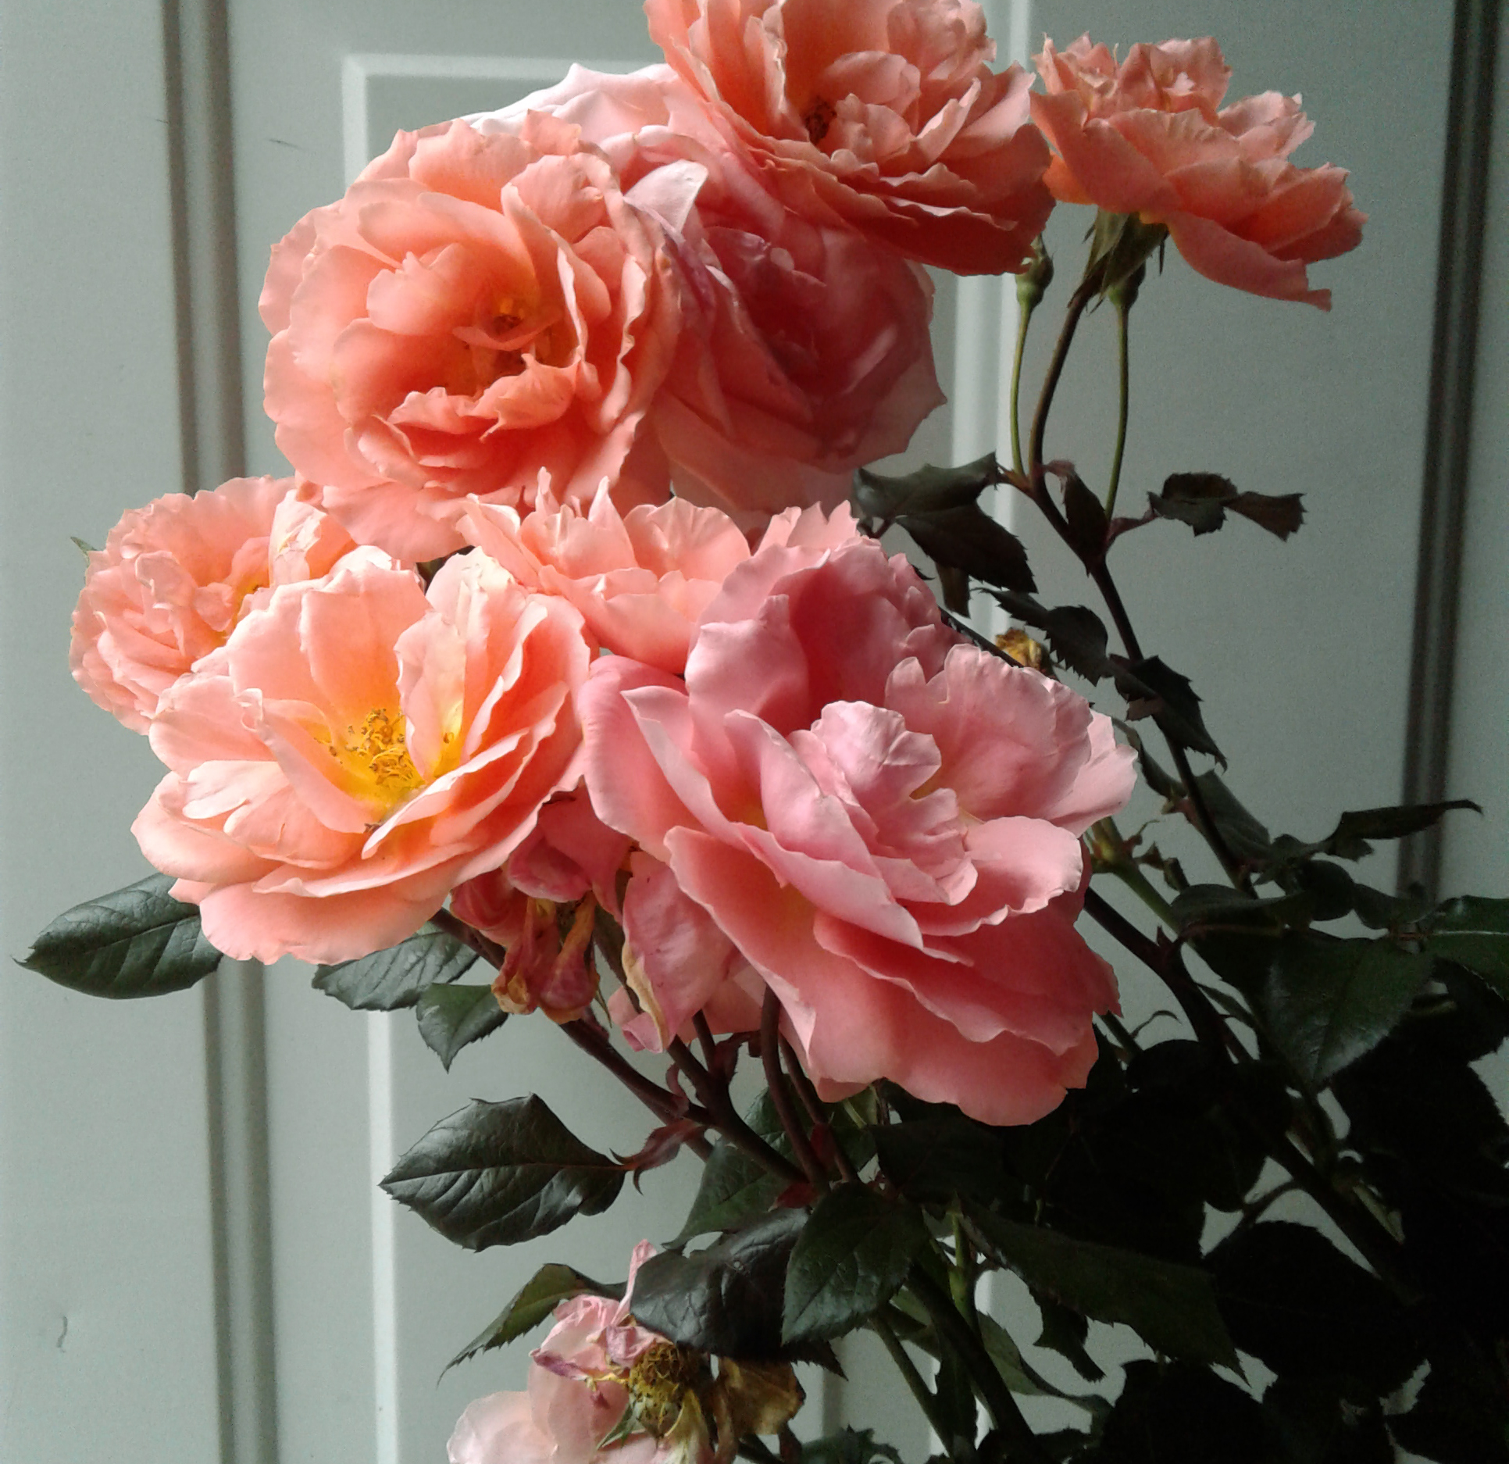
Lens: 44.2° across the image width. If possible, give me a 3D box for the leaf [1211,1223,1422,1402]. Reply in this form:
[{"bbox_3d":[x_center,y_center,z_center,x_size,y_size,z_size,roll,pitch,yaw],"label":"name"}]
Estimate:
[{"bbox_3d":[0.133,0.138,0.440,0.050,0.011,0.041,14,54,11],"label":"leaf"}]

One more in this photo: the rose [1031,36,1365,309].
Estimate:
[{"bbox_3d":[0.109,-0.137,0.455,0.078,0.052,0.076,16,6,0],"label":"rose"}]

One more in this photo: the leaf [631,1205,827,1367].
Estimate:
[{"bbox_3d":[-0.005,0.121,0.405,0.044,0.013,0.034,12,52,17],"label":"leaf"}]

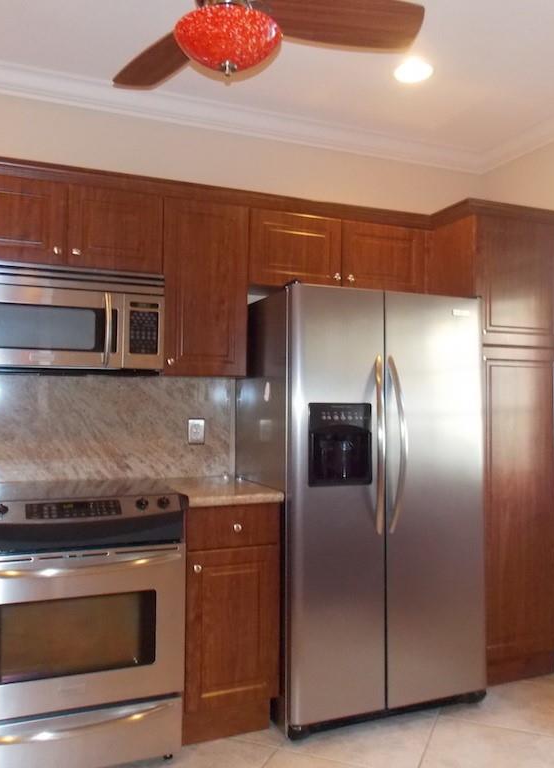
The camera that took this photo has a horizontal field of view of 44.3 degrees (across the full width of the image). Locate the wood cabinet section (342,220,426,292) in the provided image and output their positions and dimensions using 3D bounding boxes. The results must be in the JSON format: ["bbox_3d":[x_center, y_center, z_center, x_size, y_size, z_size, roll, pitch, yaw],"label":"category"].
[{"bbox_3d":[0.450,-0.591,3.362,0.467,0.315,0.324,1,-2,-23],"label":"wood cabinet section"}]

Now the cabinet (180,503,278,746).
[{"bbox_3d":[-0.293,0.904,2.841,0.365,0.882,0.625,1,-2,-23],"label":"cabinet"}]

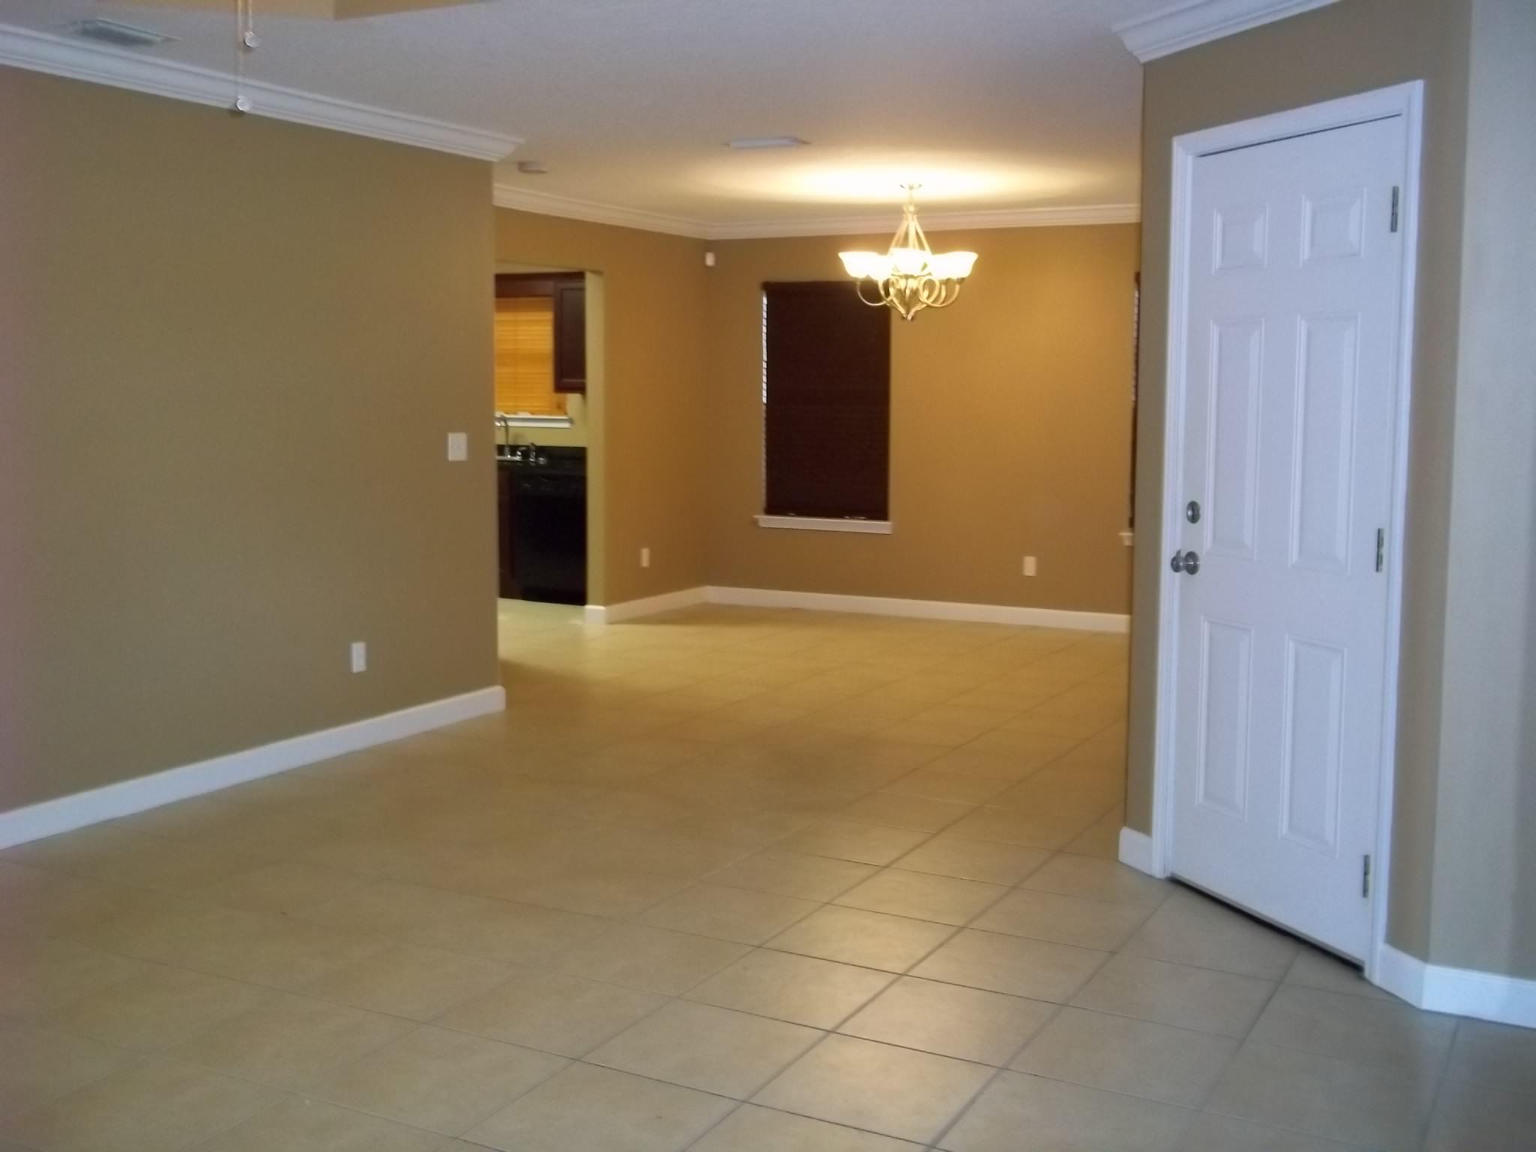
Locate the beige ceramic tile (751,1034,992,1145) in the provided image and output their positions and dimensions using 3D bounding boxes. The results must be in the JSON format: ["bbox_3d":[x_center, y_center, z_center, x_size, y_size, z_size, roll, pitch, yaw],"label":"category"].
[{"bbox_3d":[0.225,1.046,3.263,0.398,0.012,0.398,4,7,28],"label":"beige ceramic tile"}]

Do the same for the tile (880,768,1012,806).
[{"bbox_3d":[0.648,0.766,5.767,0.400,0.010,0.400,4,7,28],"label":"tile"}]

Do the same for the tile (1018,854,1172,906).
[{"bbox_3d":[0.985,0.890,4.676,0.398,0.012,0.398,4,7,28],"label":"tile"}]

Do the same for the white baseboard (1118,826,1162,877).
[{"bbox_3d":[1.113,0.825,4.776,0.018,0.108,0.195,-2,7,-21],"label":"white baseboard"}]

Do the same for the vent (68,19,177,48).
[{"bbox_3d":[-1.897,-1.604,4.750,0.170,0.025,0.320,4,7,28],"label":"vent"}]

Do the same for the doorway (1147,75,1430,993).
[{"bbox_3d":[1.349,-0.127,4.176,0.130,2.125,0.965,-2,7,-20],"label":"doorway"}]

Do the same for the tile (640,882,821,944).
[{"bbox_3d":[-0.107,0.918,4.322,0.400,0.012,0.400,4,7,28],"label":"tile"}]

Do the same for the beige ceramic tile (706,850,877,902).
[{"bbox_3d":[0.081,0.880,4.674,0.400,0.012,0.400,4,7,28],"label":"beige ceramic tile"}]

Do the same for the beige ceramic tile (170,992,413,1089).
[{"bbox_3d":[-1.031,1.010,3.474,0.385,0.012,0.385,4,7,28],"label":"beige ceramic tile"}]

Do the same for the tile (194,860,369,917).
[{"bbox_3d":[-1.374,0.888,4.545,0.385,0.012,0.385,4,7,28],"label":"tile"}]

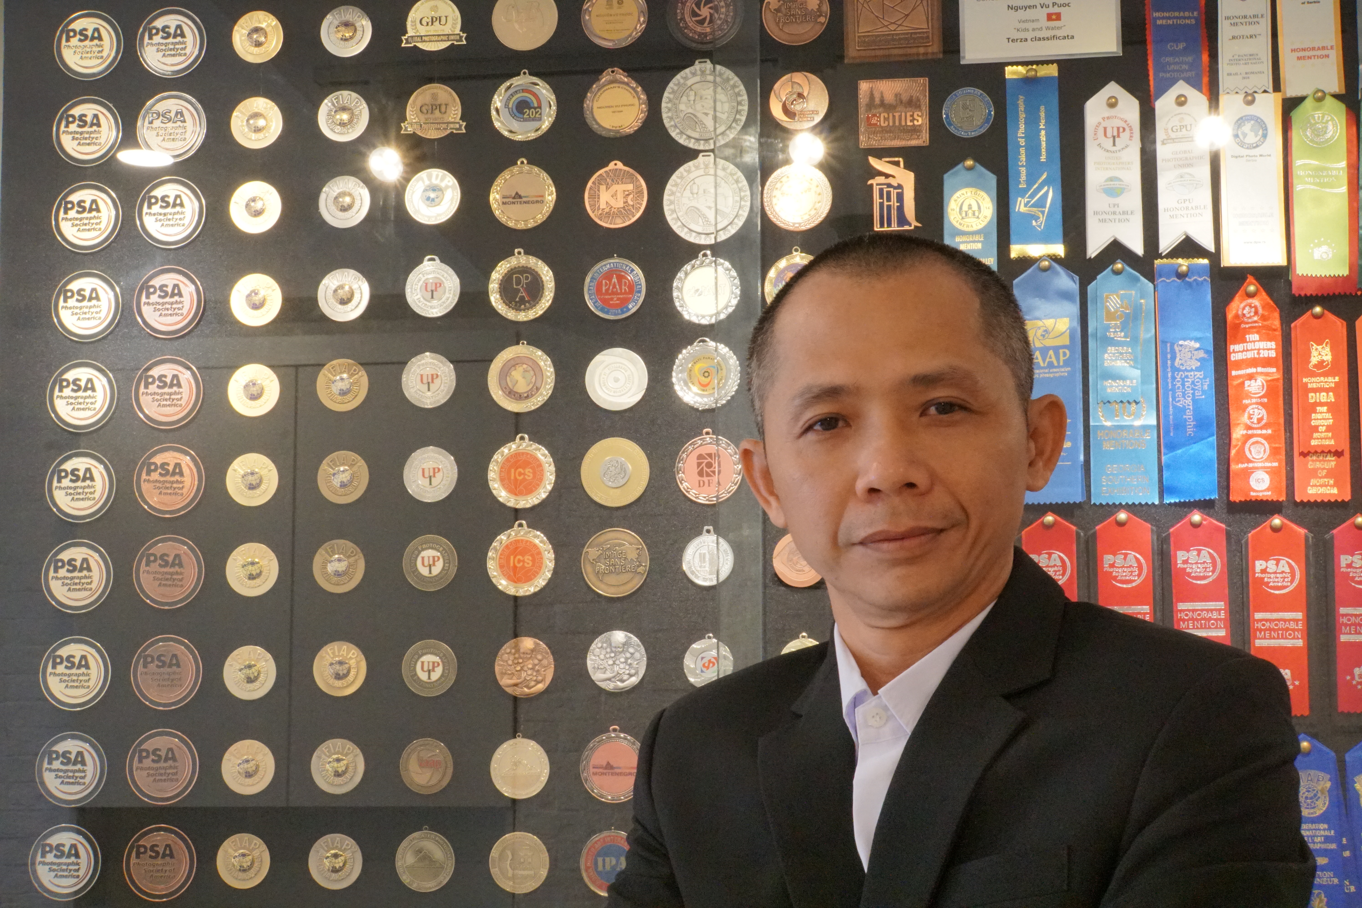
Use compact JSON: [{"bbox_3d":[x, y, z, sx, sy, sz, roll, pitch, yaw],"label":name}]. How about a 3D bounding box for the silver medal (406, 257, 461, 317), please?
[{"bbox_3d":[-0.244,-0.165,2.047,0.056,0.060,0.005,-1,-7,7],"label":"silver medal"}]

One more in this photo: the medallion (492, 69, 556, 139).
[{"bbox_3d":[-0.148,-0.329,1.962,0.060,0.066,0.005,-1,-6,7],"label":"medallion"}]

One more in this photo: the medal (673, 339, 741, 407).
[{"bbox_3d":[0.024,-0.075,1.933,0.064,0.067,0.005,-1,-7,7],"label":"medal"}]

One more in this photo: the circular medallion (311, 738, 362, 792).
[{"bbox_3d":[-0.311,0.283,1.880,0.050,0.050,0.005,-1,-7,7],"label":"circular medallion"}]

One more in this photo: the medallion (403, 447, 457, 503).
[{"bbox_3d":[-0.244,0.019,2.026,0.054,0.055,0.005,-1,-7,7],"label":"medallion"}]

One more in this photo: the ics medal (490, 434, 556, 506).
[{"bbox_3d":[-0.155,0.016,2.014,0.066,0.072,0.005,-1,-7,7],"label":"ics medal"}]

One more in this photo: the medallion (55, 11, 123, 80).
[{"bbox_3d":[-0.576,-0.397,2.023,0.068,0.068,0.006,-1,-6,7],"label":"medallion"}]

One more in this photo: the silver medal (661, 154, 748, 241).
[{"bbox_3d":[0.024,-0.237,1.930,0.081,0.084,0.005,-1,-6,7],"label":"silver medal"}]

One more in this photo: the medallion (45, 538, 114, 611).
[{"bbox_3d":[-0.597,0.121,2.058,0.072,0.072,0.008,-1,-7,7],"label":"medallion"}]

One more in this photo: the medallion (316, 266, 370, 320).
[{"bbox_3d":[-0.313,-0.148,1.931,0.050,0.050,0.005,-1,-7,7],"label":"medallion"}]

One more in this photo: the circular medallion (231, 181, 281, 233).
[{"bbox_3d":[-0.400,-0.232,1.952,0.050,0.050,0.005,-1,-7,7],"label":"circular medallion"}]

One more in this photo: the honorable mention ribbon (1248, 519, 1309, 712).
[{"bbox_3d":[0.549,0.148,1.908,0.052,0.185,0.006,0,-7,7],"label":"honorable mention ribbon"}]

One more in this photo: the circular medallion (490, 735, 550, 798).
[{"bbox_3d":[-0.144,0.280,1.860,0.054,0.058,0.004,-1,-7,7],"label":"circular medallion"}]

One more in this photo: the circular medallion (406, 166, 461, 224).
[{"bbox_3d":[-0.234,-0.245,1.964,0.053,0.053,0.005,-1,-6,7],"label":"circular medallion"}]

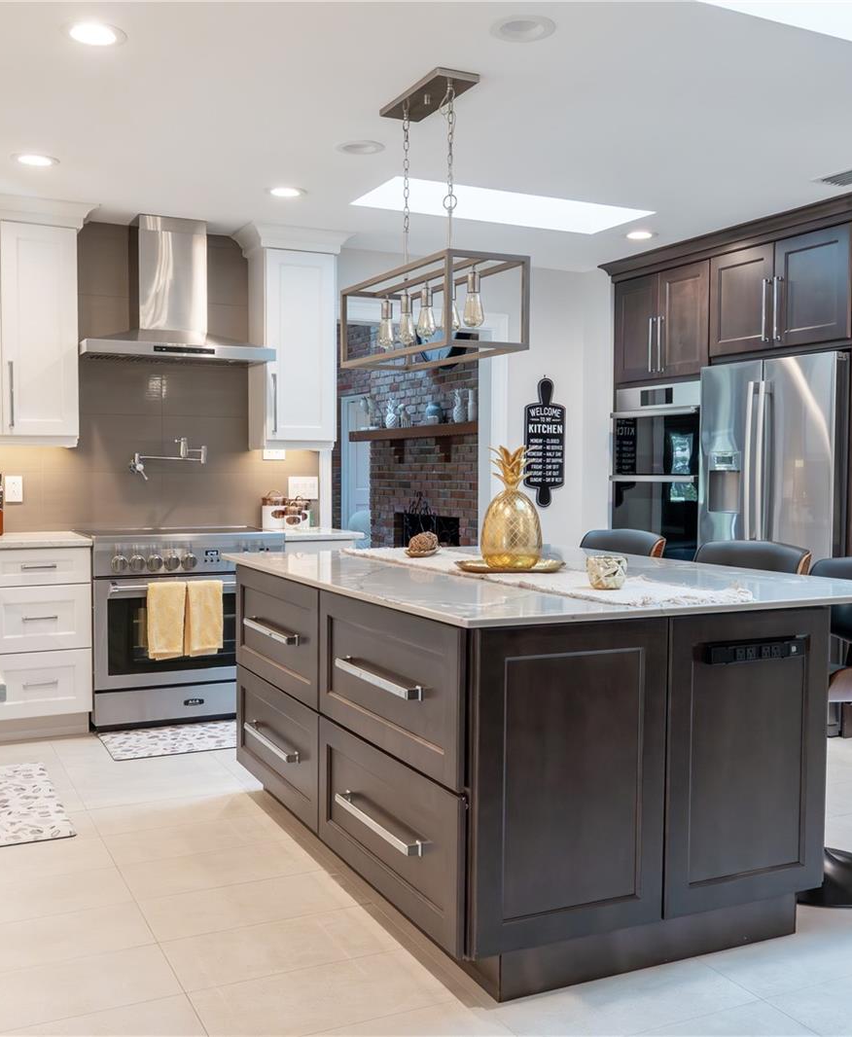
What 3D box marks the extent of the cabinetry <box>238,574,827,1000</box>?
[{"bbox_3d":[0.183,0.648,3.558,1.107,0.883,1.903,-1,3,-26],"label":"cabinetry"}]

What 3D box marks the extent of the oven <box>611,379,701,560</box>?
[{"bbox_3d":[1.546,-0.232,6.362,0.600,1.090,0.765,-1,3,-26],"label":"oven"}]

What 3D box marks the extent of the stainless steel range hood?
[{"bbox_3d":[-1.263,-1.134,5.379,0.908,0.711,0.530,-1,3,-26],"label":"stainless steel range hood"}]

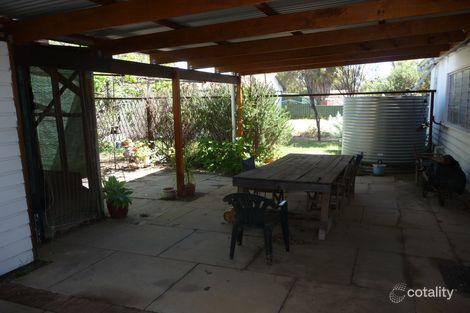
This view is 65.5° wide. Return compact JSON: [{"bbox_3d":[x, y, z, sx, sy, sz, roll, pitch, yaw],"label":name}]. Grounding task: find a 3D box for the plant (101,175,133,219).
[{"bbox_3d":[-1.846,0.624,5.710,0.440,0.590,0.440,-5,9,-18],"label":"plant"}]

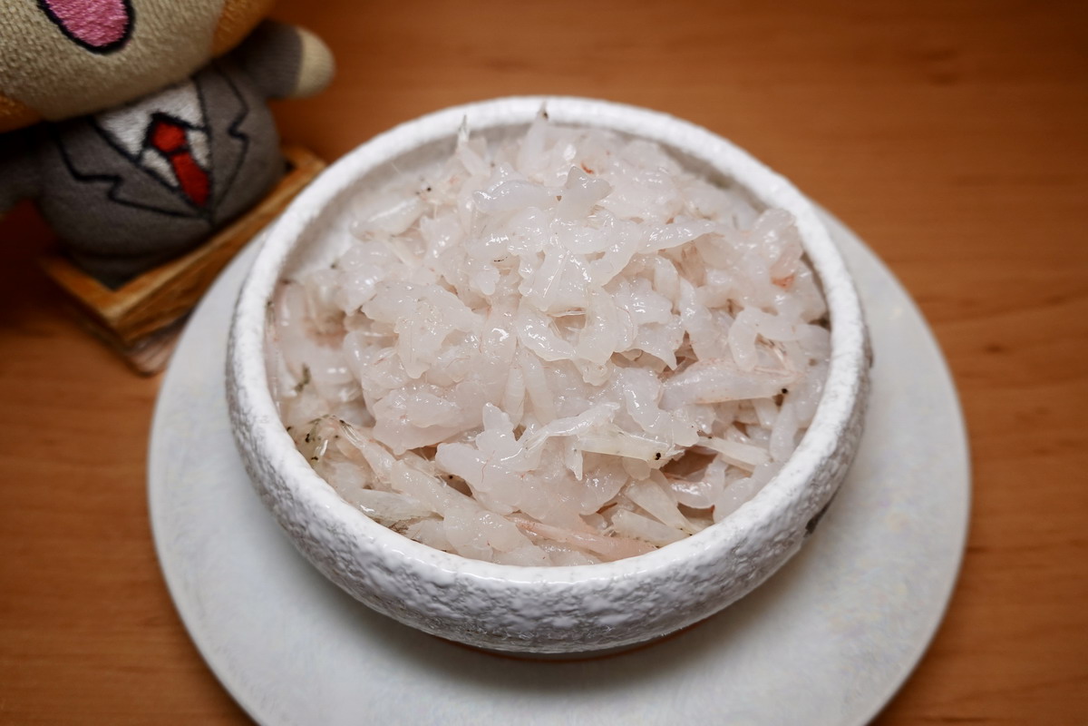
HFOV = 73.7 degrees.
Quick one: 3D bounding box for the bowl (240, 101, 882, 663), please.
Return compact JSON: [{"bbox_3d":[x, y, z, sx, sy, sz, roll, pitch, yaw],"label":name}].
[{"bbox_3d":[0.001,-0.003,0.179,0.145,0.045,0.145,0,55,-1],"label":"bowl"}]

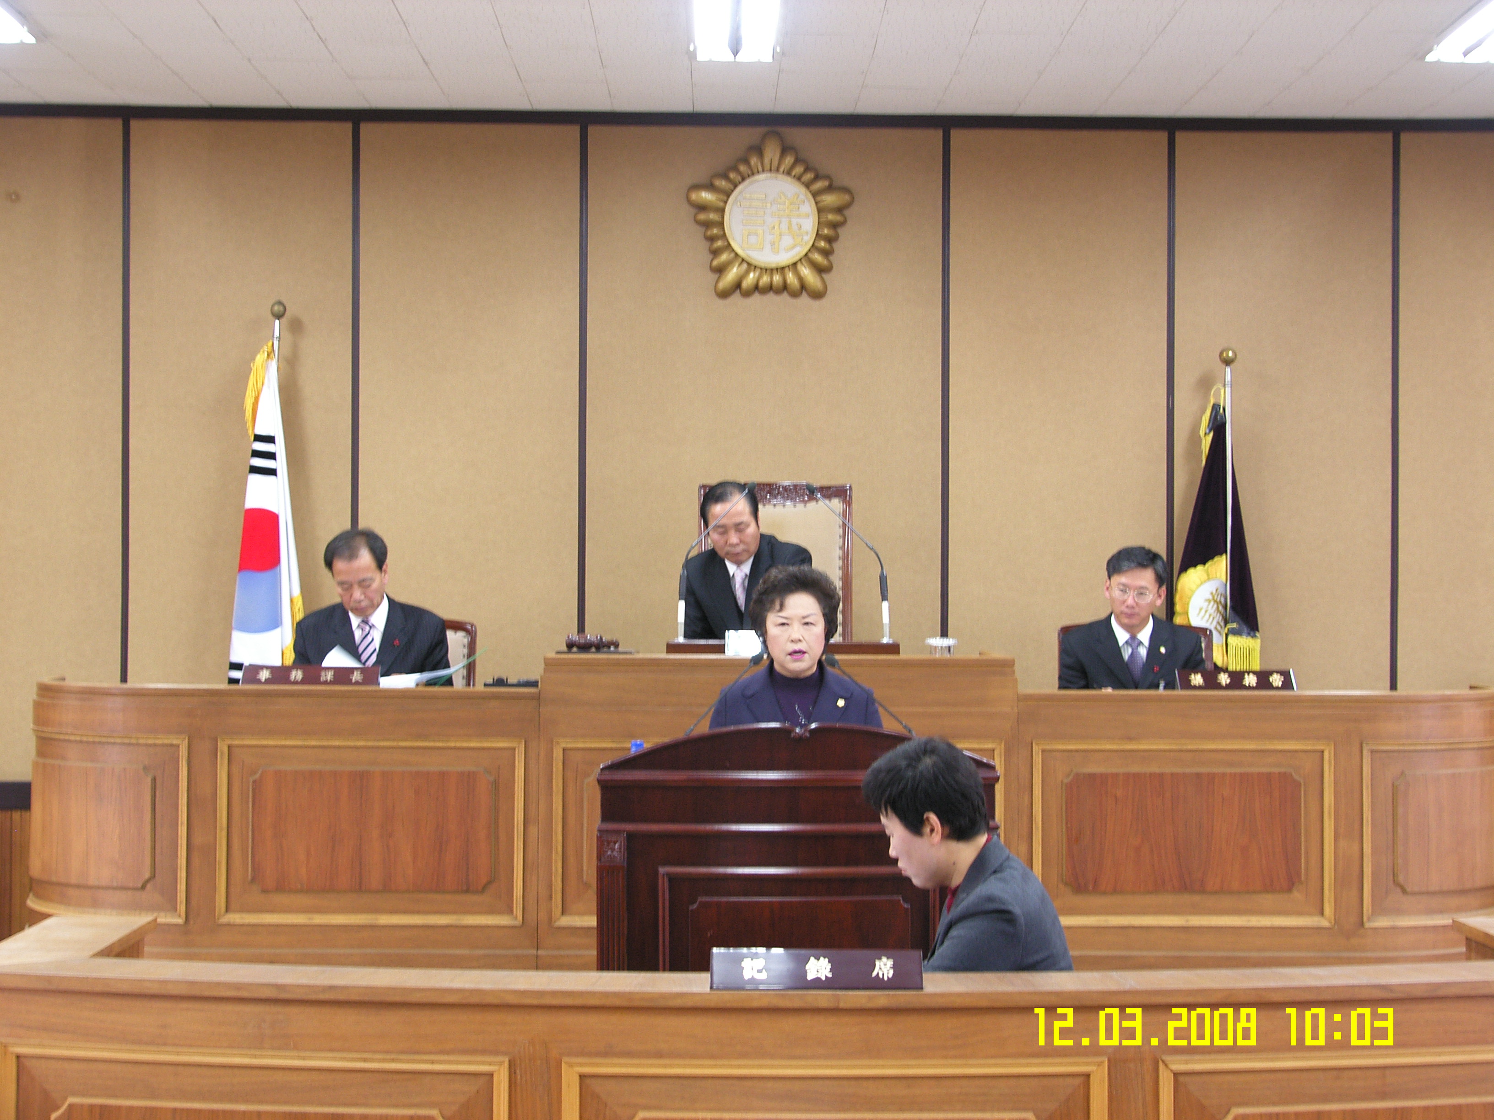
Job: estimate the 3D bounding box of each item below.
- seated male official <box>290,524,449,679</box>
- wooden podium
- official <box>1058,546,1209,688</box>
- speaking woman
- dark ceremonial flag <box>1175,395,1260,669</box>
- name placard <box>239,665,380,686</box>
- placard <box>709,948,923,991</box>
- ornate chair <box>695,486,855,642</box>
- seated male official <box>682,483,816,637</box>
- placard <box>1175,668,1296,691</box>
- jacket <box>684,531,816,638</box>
[{"bbox_3d":[-1.108,0.541,6.840,0.500,1.270,0.780,0,-1,1],"label":"seated male official"},{"bbox_3d":[0.099,0.950,5.111,0.830,1.220,0.520,0,-1,-1],"label":"wooden podium"},{"bbox_3d":[1.148,0.589,6.870,0.500,1.270,0.780,0,-1,2],"label":"official"},{"bbox_3d":[0.109,0.809,5.538,0.480,1.600,0.330,0,-1,2],"label":"speaking woman"},{"bbox_3d":[1.679,-0.042,8.492,0.320,1.100,0.240,0,-1,-1],"label":"dark ceremonial flag"},{"bbox_3d":[-1.140,0.302,6.200,0.360,0.055,0.070,0,-1,-1],"label":"name placard"},{"bbox_3d":[0.102,0.604,3.500,0.311,0.062,0.070,0,-1,-1],"label":"placard"},{"bbox_3d":[0.092,0.370,7.391,0.600,1.240,0.660,0,-1,-1],"label":"ornate chair"},{"bbox_3d":[-0.001,0.376,6.911,0.480,1.220,0.800,0,-1,2],"label":"seated male official"},{"bbox_3d":[1.277,0.311,6.200,0.315,0.055,0.070,0,-1,-1],"label":"placard"},{"bbox_3d":[0.004,0.238,7.025,0.470,0.640,0.420,0,-1,2],"label":"jacket"}]

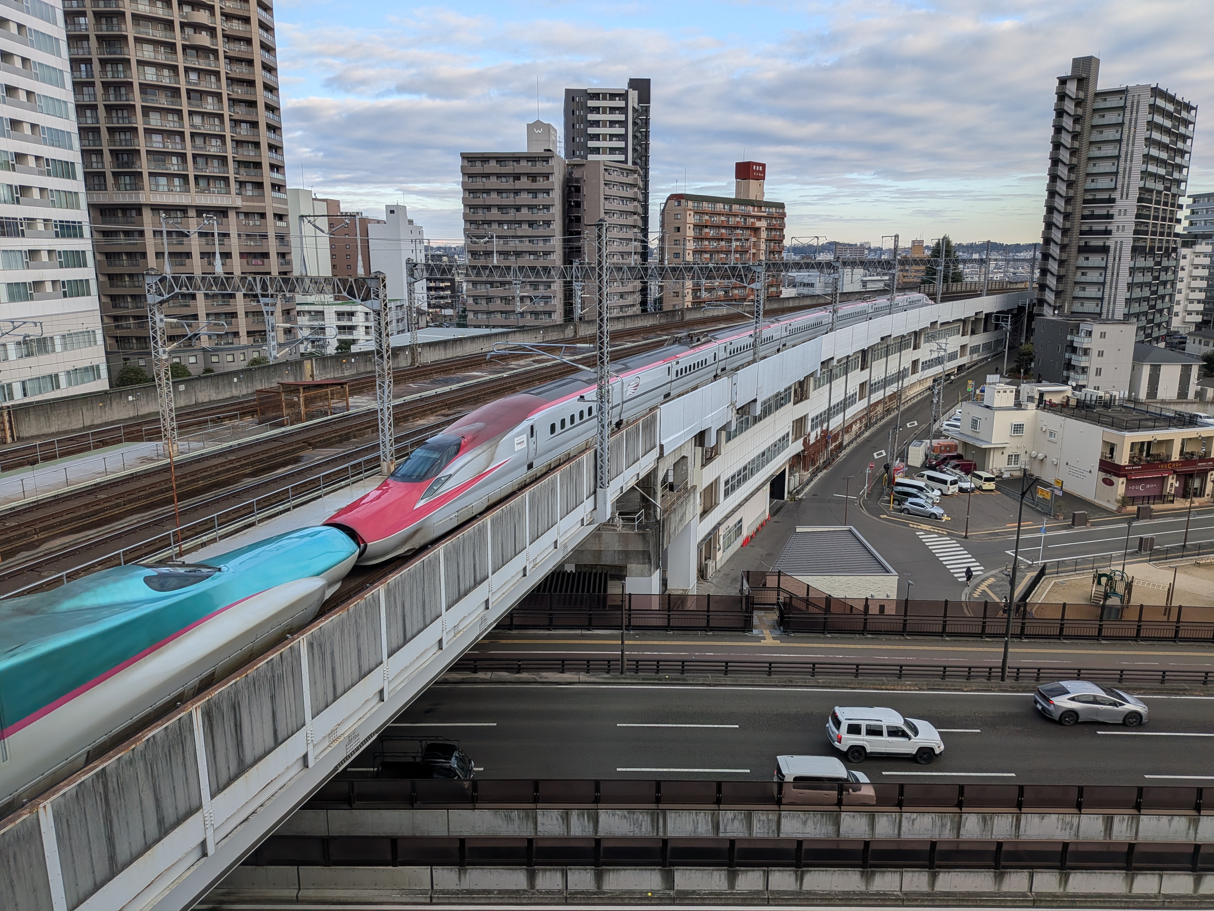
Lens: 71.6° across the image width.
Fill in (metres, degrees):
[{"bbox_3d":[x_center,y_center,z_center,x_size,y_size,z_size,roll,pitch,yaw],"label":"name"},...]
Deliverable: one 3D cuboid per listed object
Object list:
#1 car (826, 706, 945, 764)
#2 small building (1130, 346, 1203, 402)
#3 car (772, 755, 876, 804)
[{"bbox_3d":[11.100,11.190,33.840,4.410,1.660,1.780,1,13,2],"label":"car"},{"bbox_3d":[86.155,-13.480,133.420,9.800,8.000,11.500,0,13,-2],"label":"small building"},{"bbox_3d":[7.900,11.974,30.523,3.400,1.650,1.475,1,13,2],"label":"car"}]

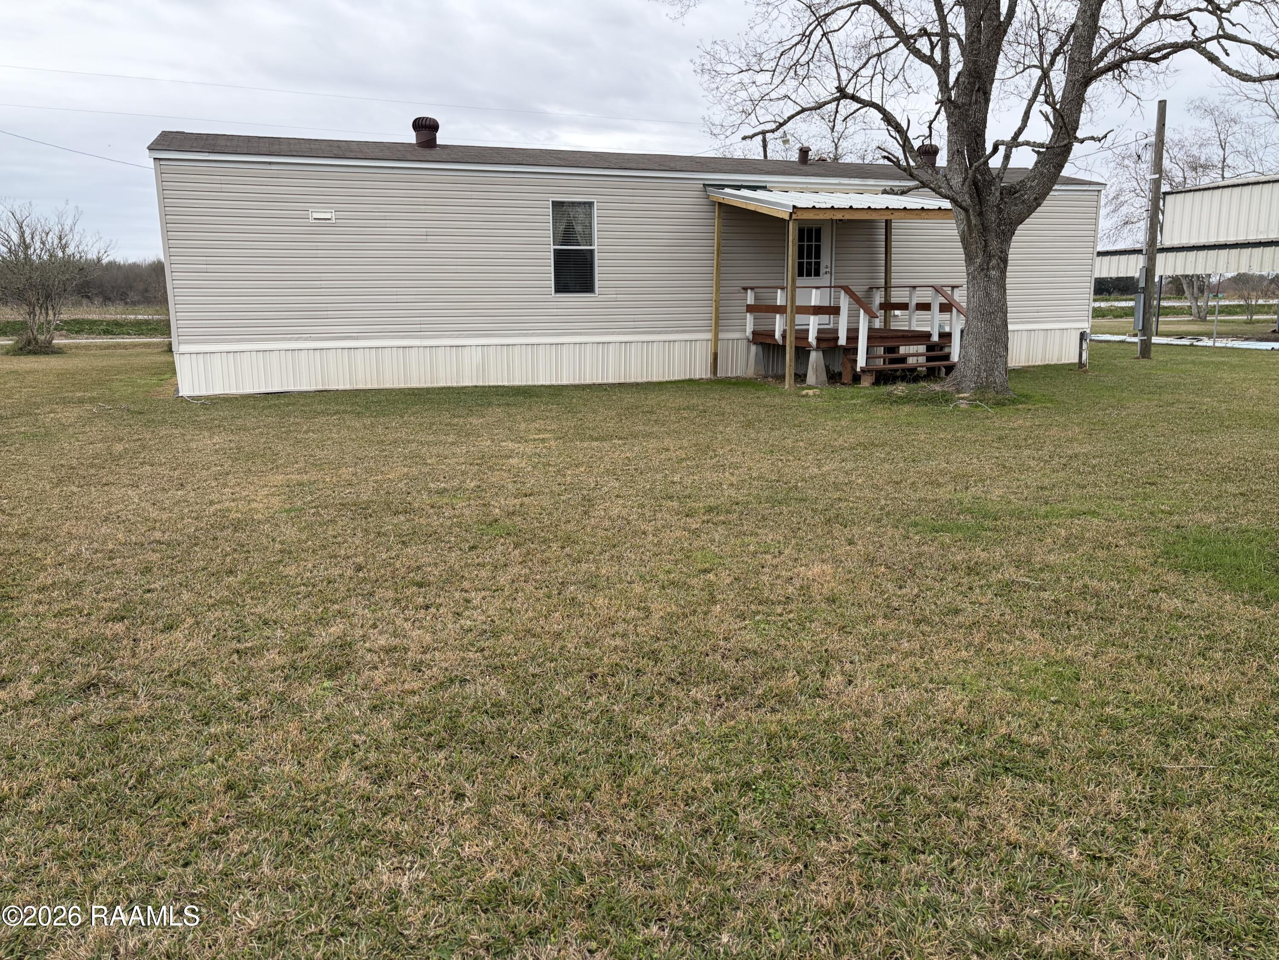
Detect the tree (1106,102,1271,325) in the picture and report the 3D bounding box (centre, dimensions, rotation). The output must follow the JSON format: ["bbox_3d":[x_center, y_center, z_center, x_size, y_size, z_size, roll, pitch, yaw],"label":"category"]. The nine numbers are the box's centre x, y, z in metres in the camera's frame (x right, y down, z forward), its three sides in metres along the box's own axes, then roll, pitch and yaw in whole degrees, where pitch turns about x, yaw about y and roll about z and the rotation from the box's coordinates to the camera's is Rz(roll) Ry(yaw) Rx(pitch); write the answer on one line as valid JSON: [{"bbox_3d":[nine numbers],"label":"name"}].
[{"bbox_3d":[30.463,-14.557,52.754,8.800,11.400,8.600,6,12,29],"label":"tree"}]

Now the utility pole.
[{"bbox_3d":[12.046,-5.792,22.533,0.320,5.840,0.320,5,12,27],"label":"utility pole"}]

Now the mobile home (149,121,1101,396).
[{"bbox_3d":[0.508,-4.139,18.482,17.109,4.100,4.260,-4,11,-19],"label":"mobile home"}]

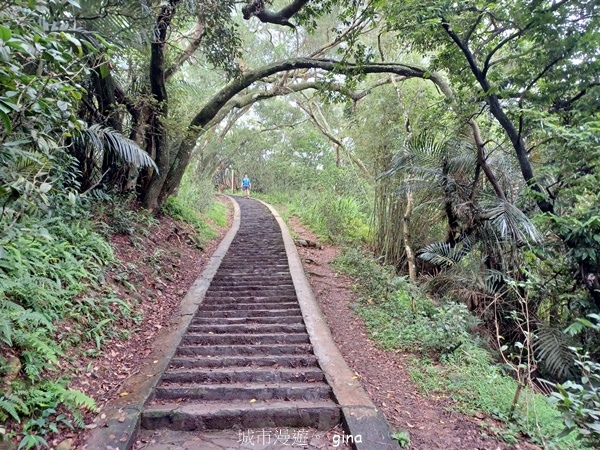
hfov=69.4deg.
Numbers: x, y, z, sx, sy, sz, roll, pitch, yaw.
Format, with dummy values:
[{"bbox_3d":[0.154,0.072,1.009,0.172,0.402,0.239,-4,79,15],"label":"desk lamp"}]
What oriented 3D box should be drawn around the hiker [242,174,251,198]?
[{"bbox_3d":[-3.490,-2.570,28.300,0.560,1.680,0.360,1,-5,-9],"label":"hiker"}]

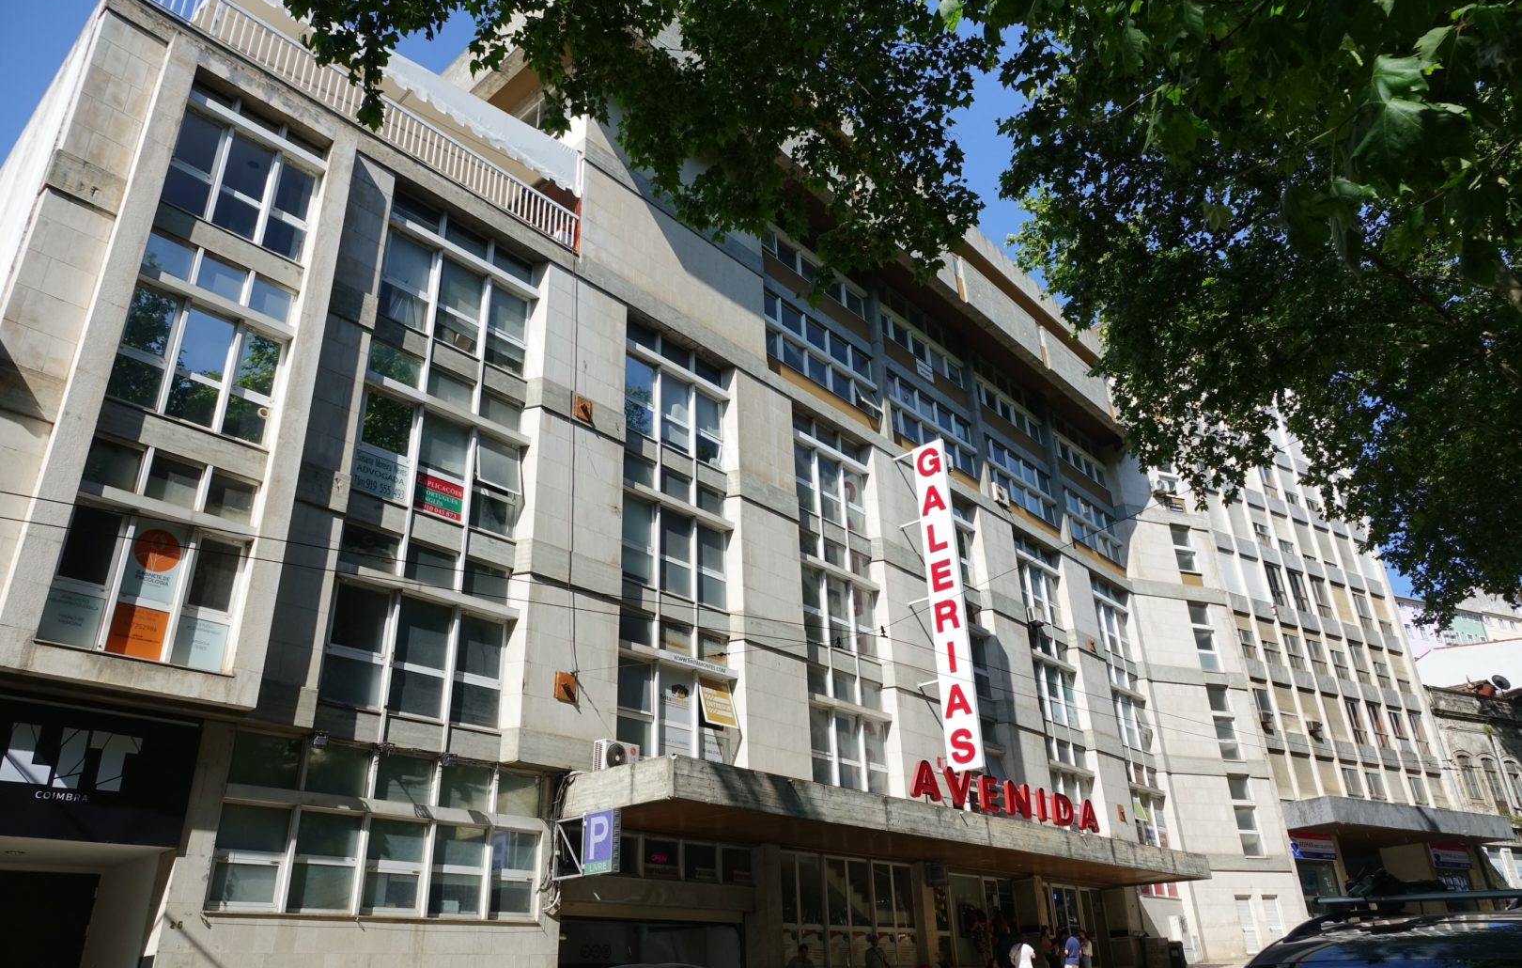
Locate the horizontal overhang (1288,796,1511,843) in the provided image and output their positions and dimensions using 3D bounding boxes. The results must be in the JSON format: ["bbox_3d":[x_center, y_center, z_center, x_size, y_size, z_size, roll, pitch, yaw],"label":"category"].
[{"bbox_3d":[27.314,14.329,43.050,13.950,0.960,1.875,14,-31,-29],"label":"horizontal overhang"}]

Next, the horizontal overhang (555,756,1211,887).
[{"bbox_3d":[5.680,9.327,26.338,2.760,0.690,24.375,-24,-34,36],"label":"horizontal overhang"}]

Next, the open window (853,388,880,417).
[{"bbox_3d":[3.105,-2.449,29.195,0.320,0.830,0.952,-23,-32,37],"label":"open window"}]

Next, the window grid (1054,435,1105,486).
[{"bbox_3d":[12.798,-0.954,40.546,0.250,1.068,4.512,-23,-32,37],"label":"window grid"}]

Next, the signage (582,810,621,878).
[{"bbox_3d":[-2.487,5.604,15.849,0.700,0.910,0.150,-23,-32,37],"label":"signage"}]

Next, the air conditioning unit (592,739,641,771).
[{"bbox_3d":[-2.408,4.615,17.020,0.274,0.519,0.756,-23,-32,37],"label":"air conditioning unit"}]

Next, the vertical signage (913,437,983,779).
[{"bbox_3d":[5.146,3.094,28.127,1.005,9.450,0.200,-24,-34,36],"label":"vertical signage"}]

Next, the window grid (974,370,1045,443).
[{"bbox_3d":[9.068,-2.699,36.828,0.250,1.068,4.639,-23,-32,37],"label":"window grid"}]

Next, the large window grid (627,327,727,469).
[{"bbox_3d":[-2.030,-2.050,24.642,0.220,2.750,3.550,-24,-34,36],"label":"large window grid"}]

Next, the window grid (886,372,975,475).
[{"bbox_3d":[5.928,-1.936,34.464,0.220,2.250,4.850,-24,-34,36],"label":"window grid"}]

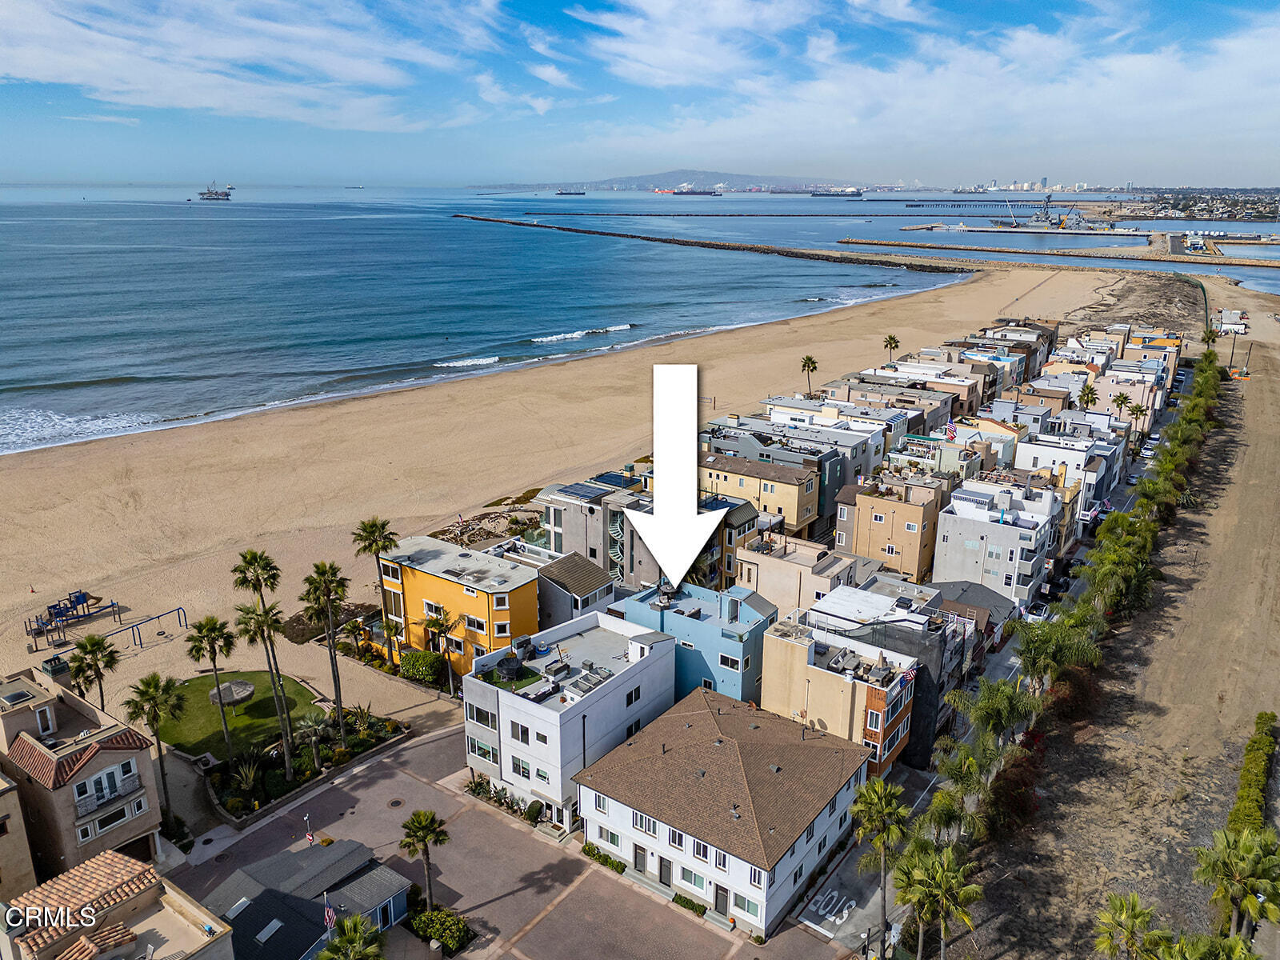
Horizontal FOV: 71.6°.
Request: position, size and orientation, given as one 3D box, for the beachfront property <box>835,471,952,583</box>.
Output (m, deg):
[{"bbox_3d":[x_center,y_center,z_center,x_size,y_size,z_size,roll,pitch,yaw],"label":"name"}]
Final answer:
[{"bbox_3d":[28.912,5.153,104.301,10.600,10.000,6.300,13,22,34],"label":"beachfront property"}]

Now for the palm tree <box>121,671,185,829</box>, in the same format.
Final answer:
[{"bbox_3d":[-34.335,19.737,63.991,4.400,12.714,4.400,0,18,0],"label":"palm tree"}]

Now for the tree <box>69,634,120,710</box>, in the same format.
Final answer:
[{"bbox_3d":[-41.655,16.557,68.650,3.636,9.507,3.500,-12,22,-33],"label":"tree"}]

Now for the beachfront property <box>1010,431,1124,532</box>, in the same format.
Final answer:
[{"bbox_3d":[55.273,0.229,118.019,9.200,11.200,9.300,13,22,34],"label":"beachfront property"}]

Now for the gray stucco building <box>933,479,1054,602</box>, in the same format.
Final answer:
[{"bbox_3d":[39.853,8.397,101.329,10.200,11.400,6.400,14,23,35],"label":"gray stucco building"}]

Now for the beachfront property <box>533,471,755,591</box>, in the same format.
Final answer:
[{"bbox_3d":[1.244,6.142,101.841,22.300,9.300,10.700,13,22,34],"label":"beachfront property"}]

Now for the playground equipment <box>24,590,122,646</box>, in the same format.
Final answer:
[{"bbox_3d":[-60.083,14.493,93.834,5.900,3.300,8.200,14,23,35],"label":"playground equipment"}]

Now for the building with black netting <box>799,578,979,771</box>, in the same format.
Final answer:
[{"bbox_3d":[21.381,16.208,77.624,12.800,11.400,7.500,14,23,35],"label":"building with black netting"}]

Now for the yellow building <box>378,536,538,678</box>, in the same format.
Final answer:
[{"bbox_3d":[-17.103,11.983,84.335,16.600,8.800,6.800,13,22,34],"label":"yellow building"}]

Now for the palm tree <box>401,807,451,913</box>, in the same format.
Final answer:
[{"bbox_3d":[-13.658,24.723,57.133,3.300,7.846,3.300,0,18,0],"label":"palm tree"}]

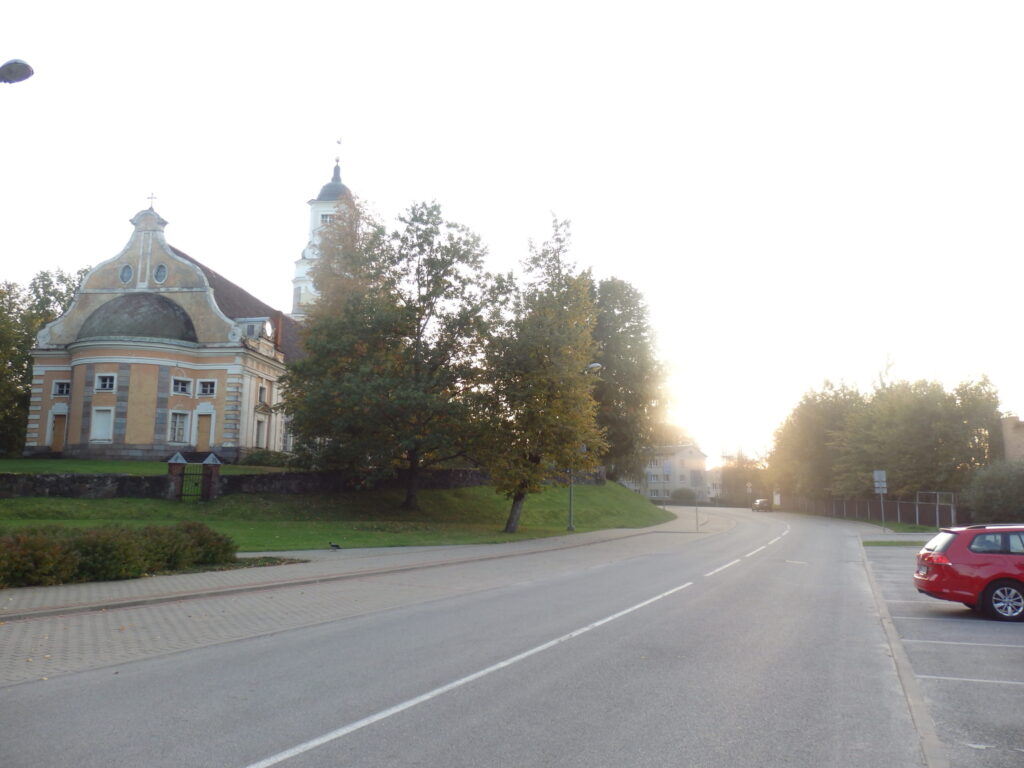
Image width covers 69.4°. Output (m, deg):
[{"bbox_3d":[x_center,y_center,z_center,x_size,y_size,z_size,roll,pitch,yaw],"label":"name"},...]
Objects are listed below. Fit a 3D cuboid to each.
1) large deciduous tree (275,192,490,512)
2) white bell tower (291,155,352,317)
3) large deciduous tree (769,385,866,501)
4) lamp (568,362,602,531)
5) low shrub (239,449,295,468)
[{"bbox_3d":[-7.515,-1.979,44.295,12.699,18.849,11.800,1,-8,0],"label":"large deciduous tree"},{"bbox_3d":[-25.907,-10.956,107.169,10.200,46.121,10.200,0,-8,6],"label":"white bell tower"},{"bbox_3d":[32.009,6.558,77.932,10.117,13.566,9.500,1,-8,0],"label":"large deciduous tree"},{"bbox_3d":[3.875,3.256,39.290,1.800,8.954,0.420,-3,-9,26],"label":"lamp"},{"bbox_3d":[-19.244,5.853,58.108,4.400,1.565,2.800,1,-8,0],"label":"low shrub"}]

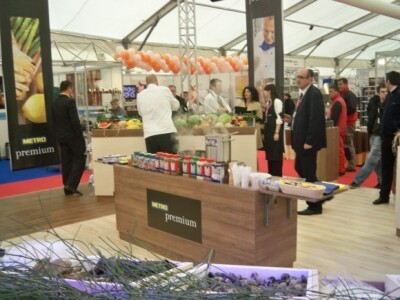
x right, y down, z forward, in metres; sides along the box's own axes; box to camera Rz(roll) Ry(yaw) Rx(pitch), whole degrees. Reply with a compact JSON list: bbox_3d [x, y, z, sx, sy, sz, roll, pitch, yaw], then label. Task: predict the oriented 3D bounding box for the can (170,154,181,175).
[{"bbox_3d":[-0.228,0.137,3.885,0.072,0.180,0.072,-9,10,-44],"label":"can"}]

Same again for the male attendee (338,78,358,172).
[{"bbox_3d":[2.823,-0.472,8.099,0.360,1.742,0.480,-5,8,-23],"label":"male attendee"}]

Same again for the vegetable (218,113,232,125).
[{"bbox_3d":[0.401,-0.483,6.600,0.215,0.190,0.210,-1,7,0],"label":"vegetable"}]

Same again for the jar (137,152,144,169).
[{"bbox_3d":[-0.594,0.106,4.250,0.073,0.150,0.073,-1,7,0],"label":"jar"}]

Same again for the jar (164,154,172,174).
[{"bbox_3d":[-0.291,0.131,3.898,0.073,0.175,0.073,-1,7,0],"label":"jar"}]

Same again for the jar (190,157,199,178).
[{"bbox_3d":[-0.045,0.152,3.722,0.069,0.182,0.069,-1,7,0],"label":"jar"}]

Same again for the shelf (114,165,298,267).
[{"bbox_3d":[-0.033,0.601,4.053,0.566,0.795,1.855,-9,10,-44],"label":"shelf"}]

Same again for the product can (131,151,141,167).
[{"bbox_3d":[-0.671,0.091,4.424,0.080,0.145,0.080,-8,10,-44],"label":"product can"}]

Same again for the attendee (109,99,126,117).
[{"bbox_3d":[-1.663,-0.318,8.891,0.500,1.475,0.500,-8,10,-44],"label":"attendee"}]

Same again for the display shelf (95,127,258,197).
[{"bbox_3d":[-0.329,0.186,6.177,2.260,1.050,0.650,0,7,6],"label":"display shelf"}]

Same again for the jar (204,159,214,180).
[{"bbox_3d":[0.079,0.155,3.610,0.070,0.180,0.070,-1,7,0],"label":"jar"}]

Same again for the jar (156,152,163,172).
[{"bbox_3d":[-0.390,0.107,4.108,0.073,0.175,0.073,-1,7,0],"label":"jar"}]

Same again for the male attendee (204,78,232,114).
[{"bbox_3d":[0.293,-0.359,7.566,0.420,1.780,0.520,6,10,45],"label":"male attendee"}]

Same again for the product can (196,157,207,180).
[{"bbox_3d":[0.013,0.157,3.600,0.080,0.180,0.080,-1,7,0],"label":"product can"}]

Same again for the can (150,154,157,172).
[{"bbox_3d":[-0.454,0.122,4.128,0.069,0.157,0.069,-1,7,0],"label":"can"}]

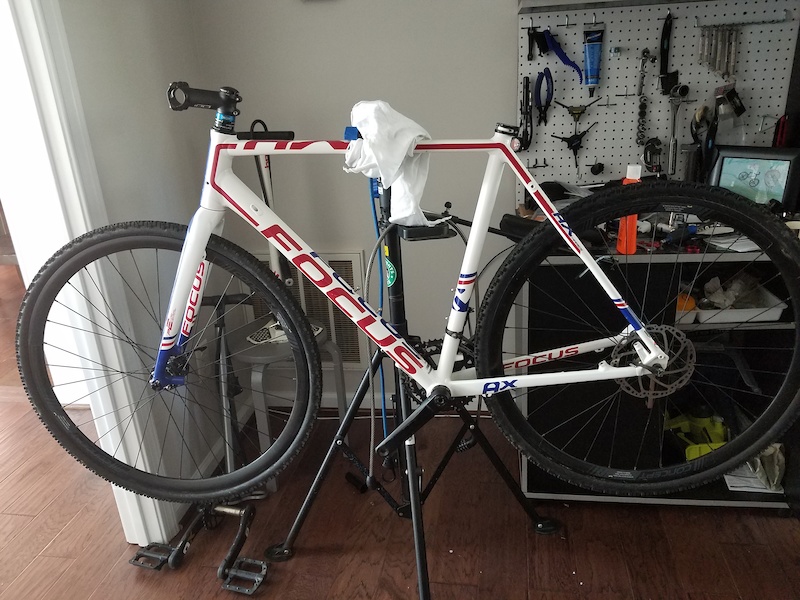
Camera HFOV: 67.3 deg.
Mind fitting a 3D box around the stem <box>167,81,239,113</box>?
[{"bbox_3d":[-0.372,-0.387,1.151,0.135,0.052,0.046,4,18,0],"label":"stem"}]

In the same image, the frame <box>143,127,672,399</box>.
[{"bbox_3d":[-0.021,-0.078,1.218,1.060,0.585,0.150,-3,18,7],"label":"frame"}]

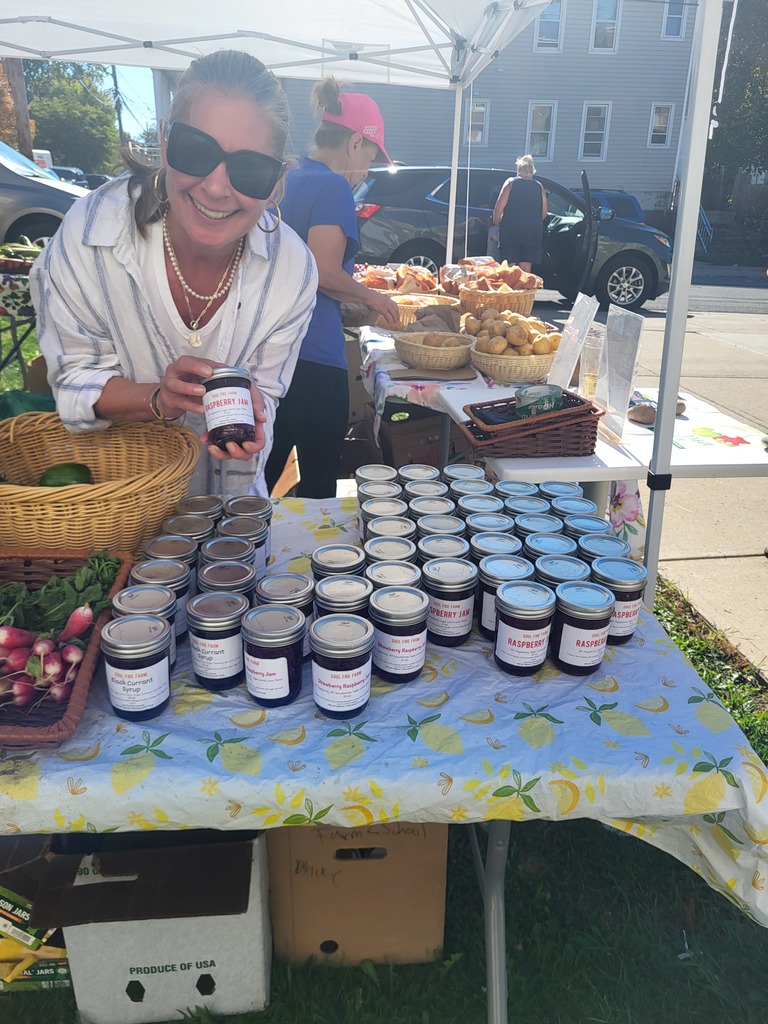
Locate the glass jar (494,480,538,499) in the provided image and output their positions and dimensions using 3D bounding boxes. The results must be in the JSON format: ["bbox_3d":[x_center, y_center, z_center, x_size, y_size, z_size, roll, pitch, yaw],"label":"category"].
[{"bbox_3d":[0.220,0.007,1.298,0.071,0.099,0.071,4,23,5],"label":"glass jar"}]

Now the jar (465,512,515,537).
[{"bbox_3d":[0.158,0.061,1.174,0.073,0.098,0.073,2,23,-1],"label":"jar"}]

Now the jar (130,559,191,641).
[{"bbox_3d":[-0.283,0.123,0.993,0.073,0.099,0.073,-6,23,-16],"label":"jar"}]

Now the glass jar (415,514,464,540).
[{"bbox_3d":[0.084,0.064,1.161,0.073,0.098,0.073,2,23,-1],"label":"glass jar"}]

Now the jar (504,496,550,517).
[{"bbox_3d":[0.228,0.033,1.246,0.073,0.098,0.073,2,23,-1],"label":"jar"}]

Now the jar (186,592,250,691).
[{"bbox_3d":[-0.194,0.155,0.920,0.073,0.099,0.073,1,22,0],"label":"jar"}]

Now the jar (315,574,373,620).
[{"bbox_3d":[-0.050,0.140,0.972,0.073,0.098,0.073,2,23,-1],"label":"jar"}]

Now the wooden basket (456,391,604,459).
[{"bbox_3d":[0.332,-0.213,1.784,0.290,0.135,0.190,-2,23,-8],"label":"wooden basket"}]

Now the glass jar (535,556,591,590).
[{"bbox_3d":[0.235,0.119,1.035,0.073,0.099,0.073,8,23,14],"label":"glass jar"}]

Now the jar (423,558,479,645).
[{"bbox_3d":[0.085,0.121,1.018,0.073,0.099,0.073,2,23,-1],"label":"jar"}]

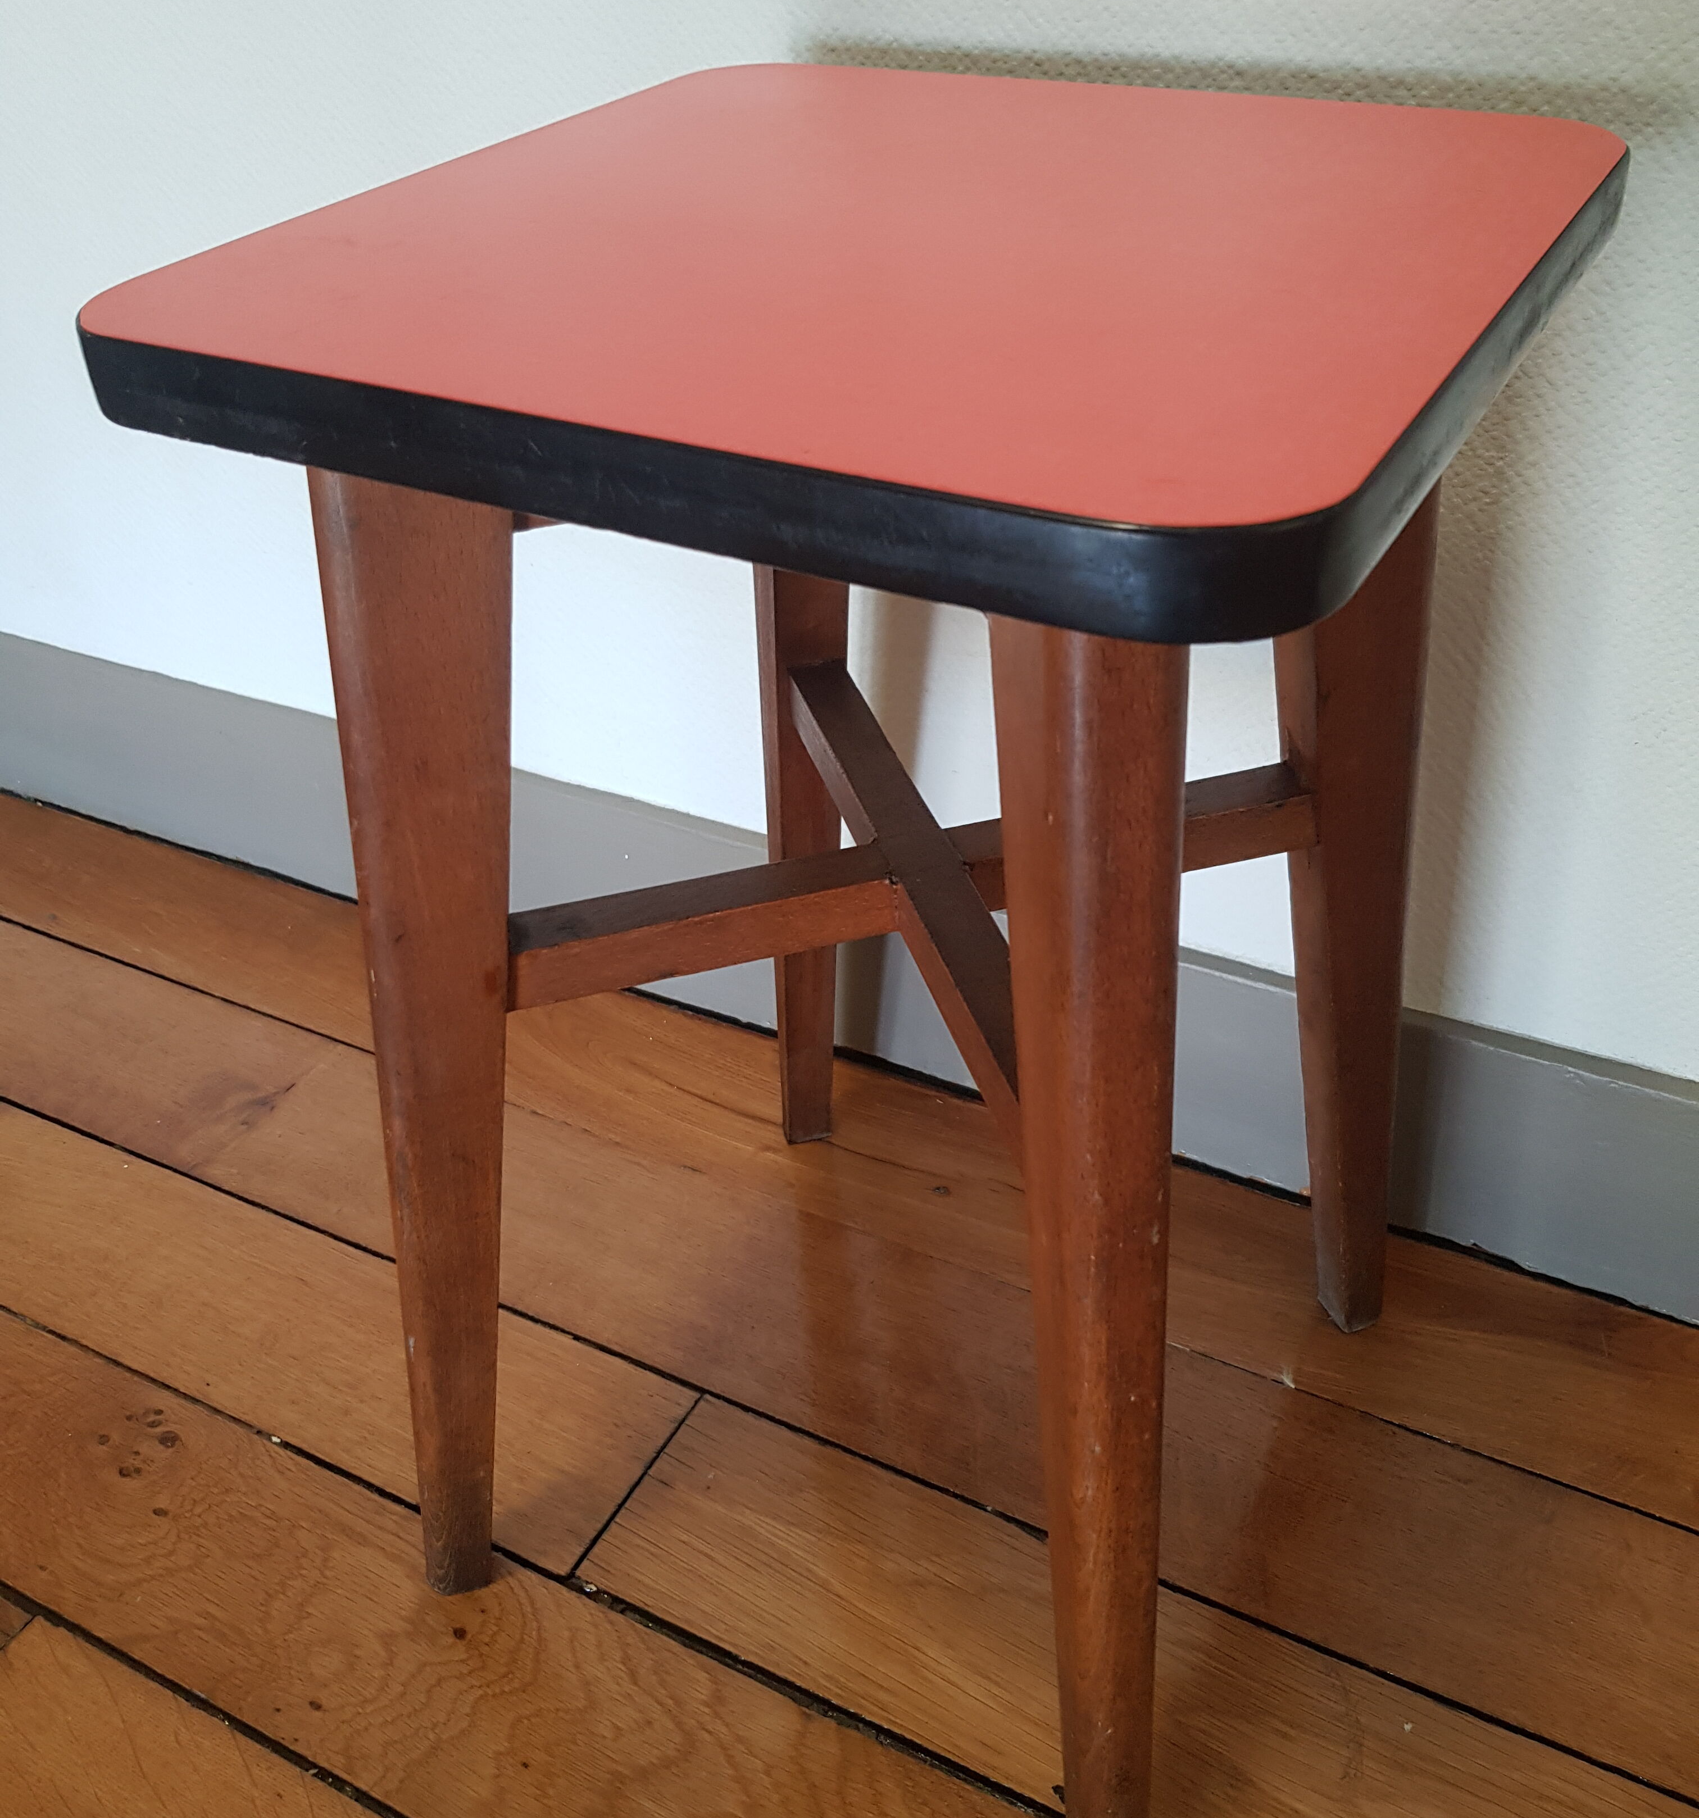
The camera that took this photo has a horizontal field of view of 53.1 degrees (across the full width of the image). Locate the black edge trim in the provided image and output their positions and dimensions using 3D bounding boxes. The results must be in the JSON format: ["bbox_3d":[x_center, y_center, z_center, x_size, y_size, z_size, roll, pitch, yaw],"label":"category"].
[{"bbox_3d":[0.014,-0.155,0.405,0.281,0.021,0.281,17,41,25],"label":"black edge trim"}]

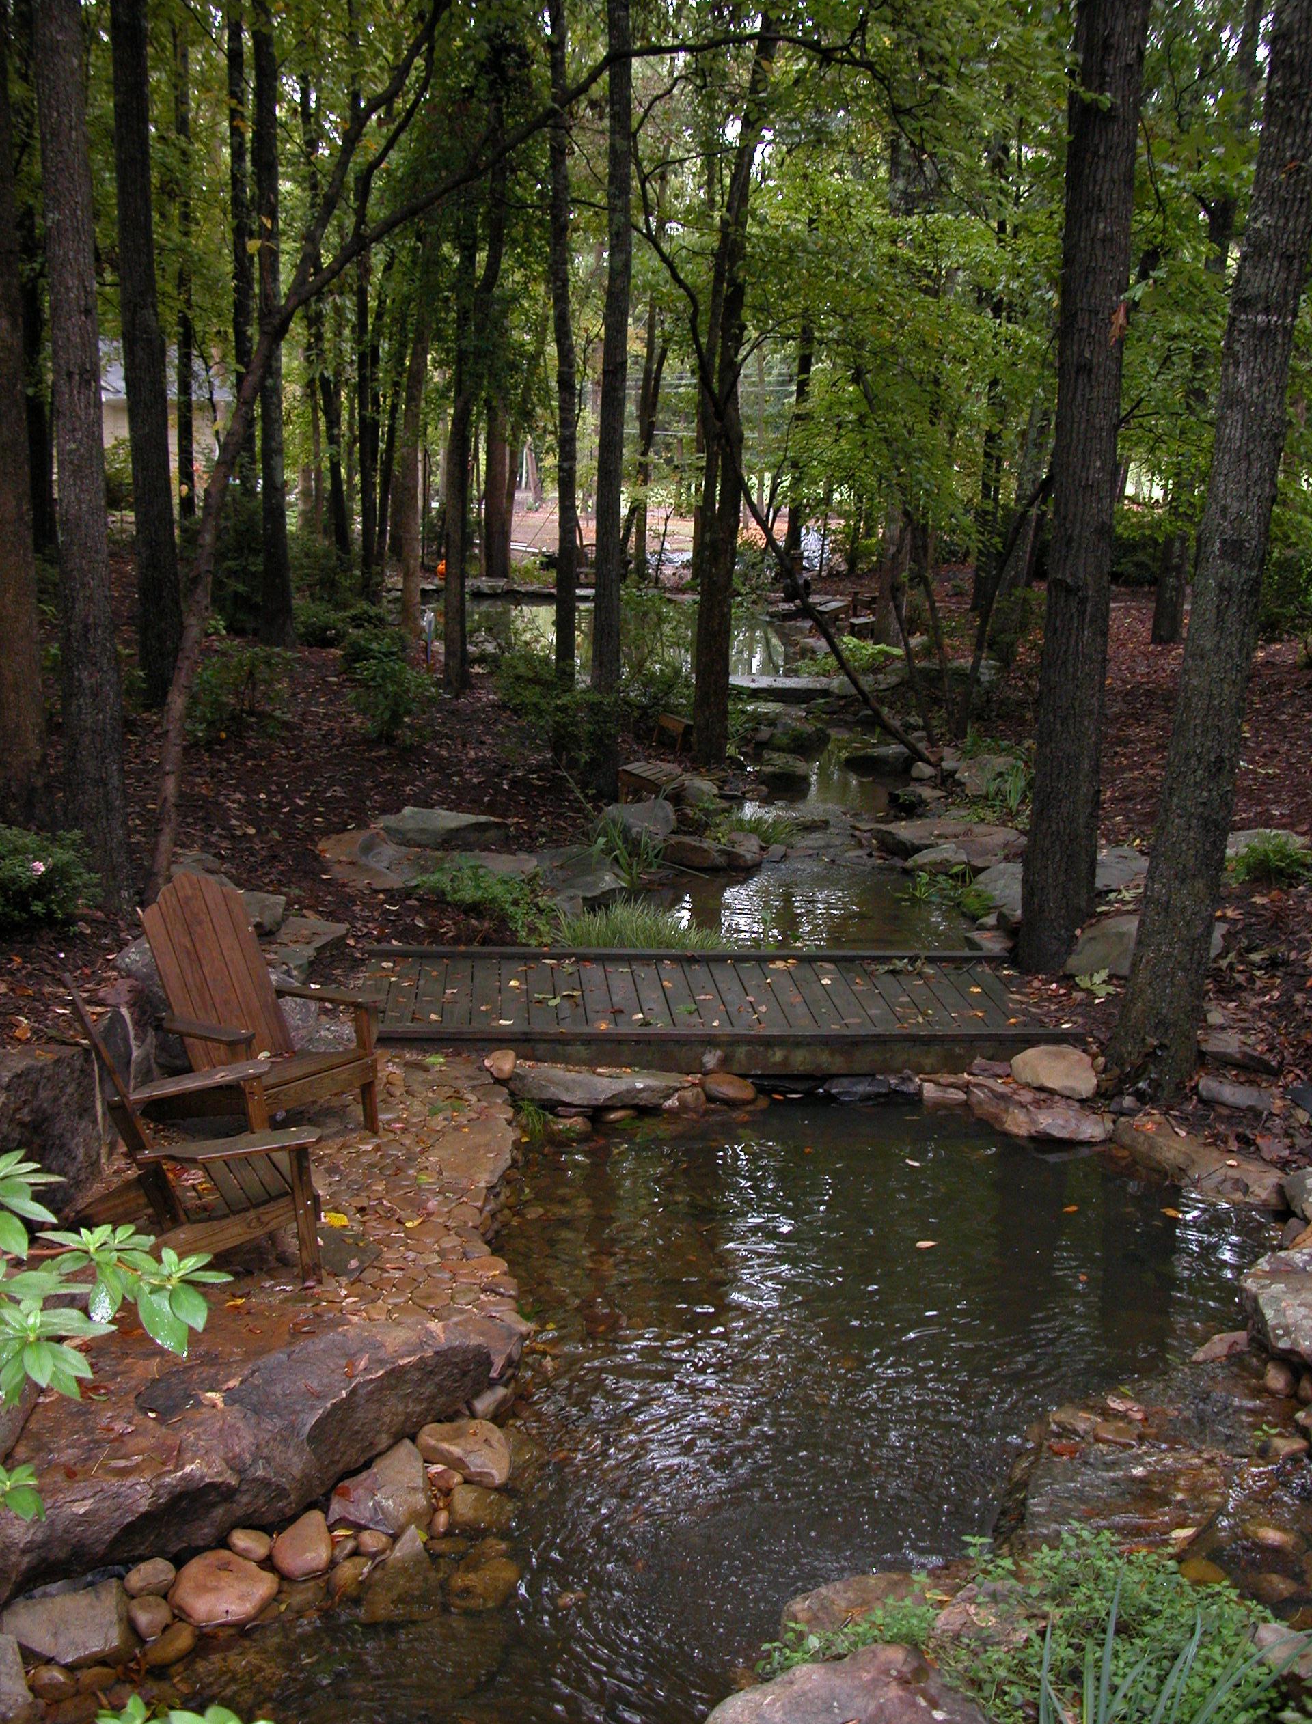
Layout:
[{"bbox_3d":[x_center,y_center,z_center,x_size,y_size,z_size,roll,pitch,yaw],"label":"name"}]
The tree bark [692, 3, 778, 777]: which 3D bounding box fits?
[{"bbox_3d":[0.722,-3.933,14.900,0.420,6.360,0.380,2,14,-6],"label":"tree bark"}]

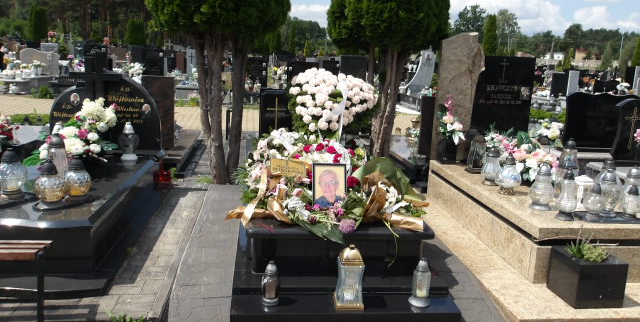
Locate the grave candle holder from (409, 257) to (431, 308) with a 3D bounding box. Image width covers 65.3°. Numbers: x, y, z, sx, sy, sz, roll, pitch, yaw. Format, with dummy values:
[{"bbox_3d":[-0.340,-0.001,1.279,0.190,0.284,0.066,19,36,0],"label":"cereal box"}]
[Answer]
[{"bbox_3d":[0.583,0.680,2.840,0.130,0.268,0.130,1,12,-6],"label":"grave candle holder"}]

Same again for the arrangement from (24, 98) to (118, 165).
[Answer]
[{"bbox_3d":[-2.020,-0.233,4.075,0.660,0.540,0.420,2,12,-8],"label":"arrangement"}]

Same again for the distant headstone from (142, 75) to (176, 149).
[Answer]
[{"bbox_3d":[-1.918,-0.564,5.910,0.390,0.870,0.100,1,12,-6],"label":"distant headstone"}]

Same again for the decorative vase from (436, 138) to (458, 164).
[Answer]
[{"bbox_3d":[1.298,-0.117,5.090,0.150,0.270,0.150,2,12,-8],"label":"decorative vase"}]

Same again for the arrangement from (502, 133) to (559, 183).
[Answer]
[{"bbox_3d":[1.805,-0.032,4.296,0.450,0.430,0.380,1,12,-6],"label":"arrangement"}]

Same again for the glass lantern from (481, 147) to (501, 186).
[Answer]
[{"bbox_3d":[1.446,0.034,4.190,0.165,0.325,0.165,1,12,-8],"label":"glass lantern"}]

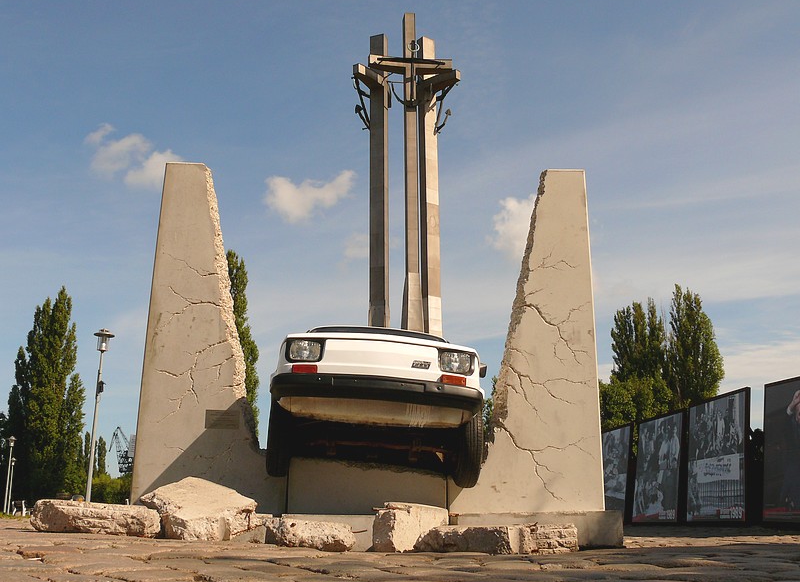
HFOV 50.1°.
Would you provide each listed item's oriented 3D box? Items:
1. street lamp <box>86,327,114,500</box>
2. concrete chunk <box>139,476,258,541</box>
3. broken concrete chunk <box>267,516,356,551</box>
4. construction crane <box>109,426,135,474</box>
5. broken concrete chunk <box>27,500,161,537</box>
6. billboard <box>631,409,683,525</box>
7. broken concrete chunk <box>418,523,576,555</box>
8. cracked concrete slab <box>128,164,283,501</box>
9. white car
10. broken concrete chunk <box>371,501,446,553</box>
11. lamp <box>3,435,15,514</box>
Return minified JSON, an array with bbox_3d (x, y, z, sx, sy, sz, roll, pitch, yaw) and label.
[{"bbox_3d":[-7.008,3.076,19.676,0.480,4.500,0.480,0,-15,0],"label":"street lamp"},{"bbox_3d":[-1.311,1.443,5.668,0.688,0.400,0.550,2,-15,-6],"label":"concrete chunk"},{"bbox_3d":[-0.575,1.571,5.532,0.539,0.202,0.360,0,-15,0],"label":"broken concrete chunk"},{"bbox_3d":[-168.971,111.993,522.680,22.000,56.400,13.000,0,-15,0],"label":"construction crane"},{"bbox_3d":[-2.129,1.607,6.037,0.806,0.249,0.360,3,-15,-11],"label":"broken concrete chunk"},{"bbox_3d":[5.227,3.626,17.204,0.120,2.160,2.490,9,-15,-4],"label":"billboard"},{"bbox_3d":[0.602,1.594,5.496,1.012,0.184,0.340,0,-15,0],"label":"broken concrete chunk"},{"bbox_3d":[-1.270,0.321,6.219,1.060,2.550,0.330,1,-15,-2],"label":"cracked concrete slab"},{"bbox_3d":[-0.208,1.006,6.641,1.380,1.360,3.080,3,-25,-2],"label":"white car"},{"bbox_3d":[0.064,1.530,5.543,0.418,0.313,0.330,4,-15,-14],"label":"broken concrete chunk"},{"bbox_3d":[-22.903,10.746,50.024,0.500,4.410,0.500,6,-16,-23],"label":"lamp"}]

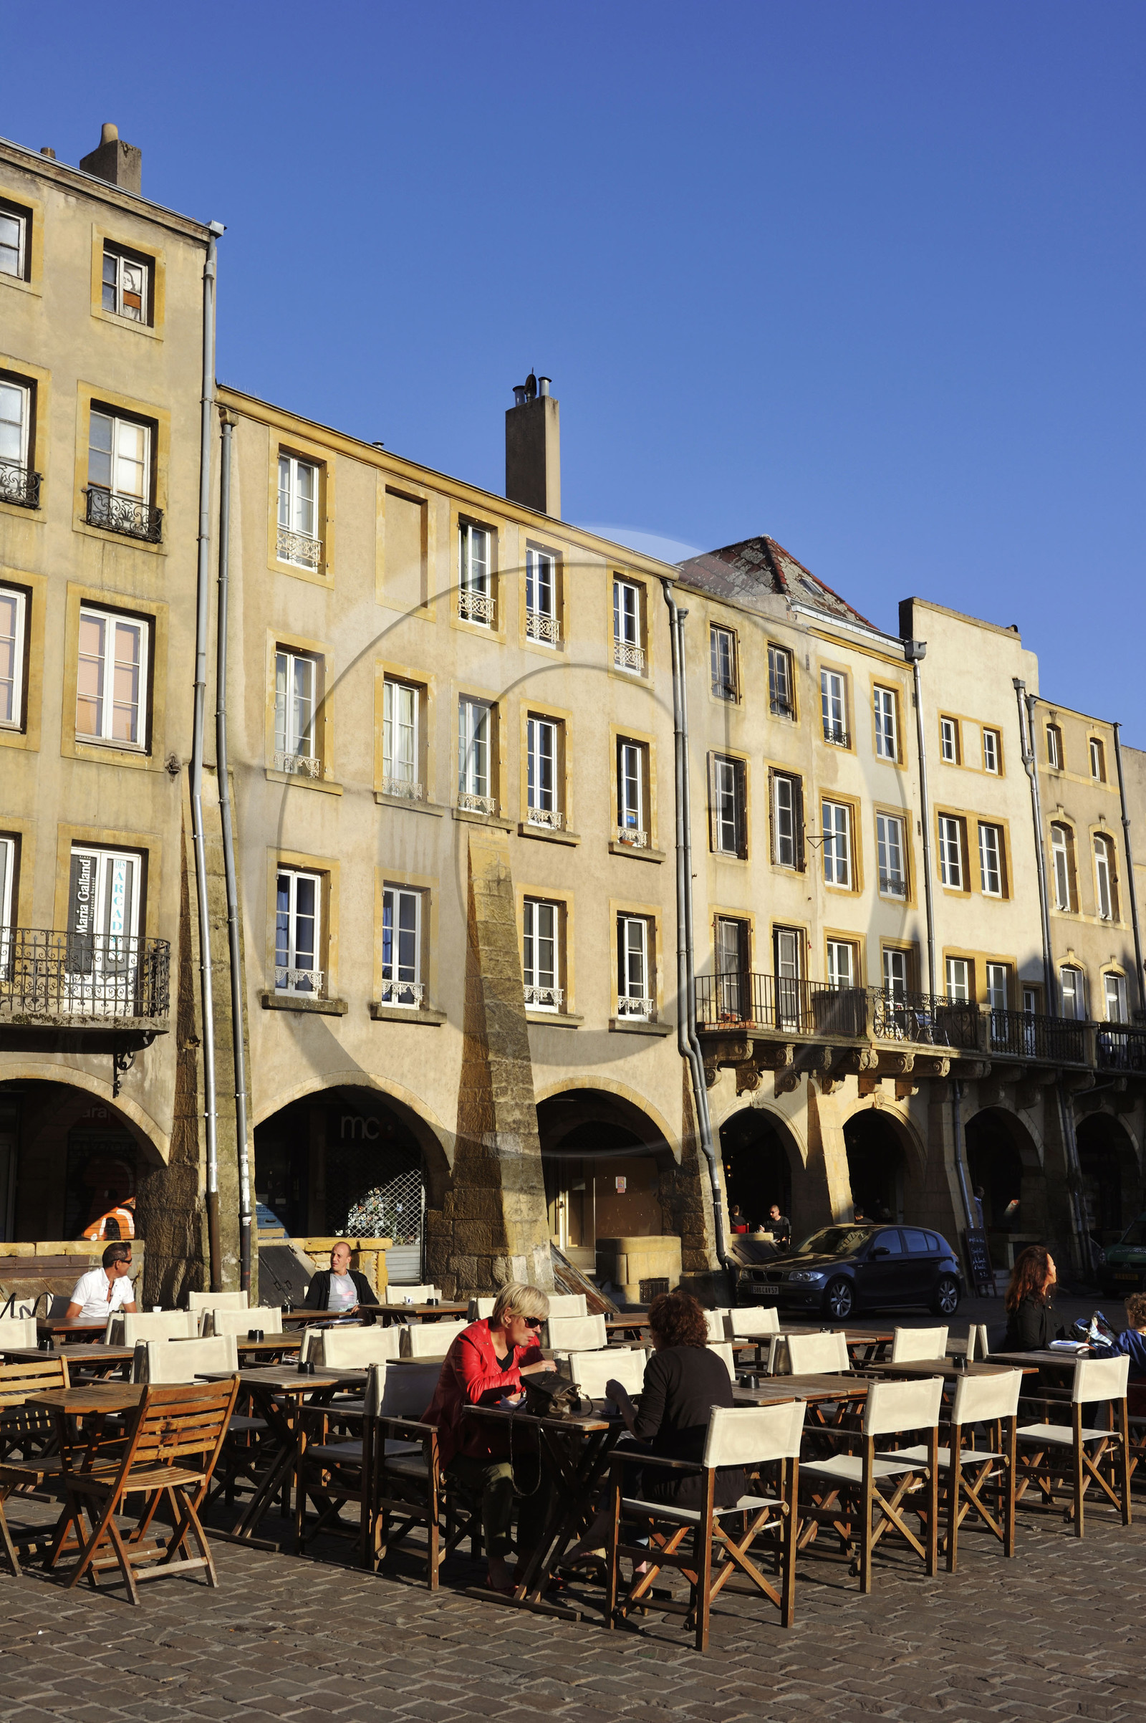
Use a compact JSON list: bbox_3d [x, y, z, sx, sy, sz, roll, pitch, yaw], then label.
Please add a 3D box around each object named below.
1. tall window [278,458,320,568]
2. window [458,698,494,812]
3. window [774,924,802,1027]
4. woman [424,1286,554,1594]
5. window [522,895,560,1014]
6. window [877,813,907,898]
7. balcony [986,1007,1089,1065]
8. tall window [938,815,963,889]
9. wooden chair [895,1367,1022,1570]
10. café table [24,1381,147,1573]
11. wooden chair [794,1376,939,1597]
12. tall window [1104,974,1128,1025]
[{"bbox_3d":[-3.954,-4.989,25.875,0.150,1.526,0.806,-11,-15,42],"label":"tall window"},{"bbox_3d":[-1.582,-1.732,29.490,0.180,1.794,0.821,-10,-14,42],"label":"window"},{"bbox_3d":[4.255,2.309,35.825,0.180,2.049,0.958,-10,-15,42],"label":"window"},{"bbox_3d":[-0.363,2.604,8.298,0.520,1.280,0.820,10,-15,-44],"label":"woman"},{"bbox_3d":[-0.502,1.574,30.062,0.200,1.820,1.030,-11,-15,42],"label":"window"},{"bbox_3d":[6.655,-0.115,38.121,0.150,1.696,1.134,-10,-13,43],"label":"window"},{"bbox_3d":[9.334,3.516,36.320,0.150,0.944,3.519,-11,-15,43],"label":"balcony"},{"bbox_3d":[7.749,-0.199,37.406,0.150,1.454,0.749,-11,-15,43],"label":"tall window"},{"bbox_3d":[1.723,2.818,8.516,0.550,0.860,0.580,10,-15,-43],"label":"wooden chair"},{"bbox_3d":[-1.999,2.784,8.143,0.800,0.750,0.800,0,-11,-1],"label":"café table"},{"bbox_3d":[1.306,2.794,8.263,0.560,0.870,0.540,10,-15,-43],"label":"wooden chair"},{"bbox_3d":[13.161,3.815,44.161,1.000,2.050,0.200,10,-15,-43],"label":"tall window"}]

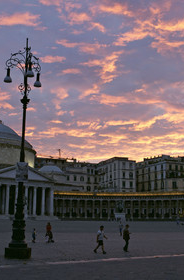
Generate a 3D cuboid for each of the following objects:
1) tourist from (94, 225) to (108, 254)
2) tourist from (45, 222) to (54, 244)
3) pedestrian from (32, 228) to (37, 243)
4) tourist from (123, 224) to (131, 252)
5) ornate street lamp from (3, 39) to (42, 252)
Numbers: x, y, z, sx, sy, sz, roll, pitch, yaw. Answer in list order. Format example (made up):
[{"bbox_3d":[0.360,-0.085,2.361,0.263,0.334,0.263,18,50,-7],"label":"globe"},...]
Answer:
[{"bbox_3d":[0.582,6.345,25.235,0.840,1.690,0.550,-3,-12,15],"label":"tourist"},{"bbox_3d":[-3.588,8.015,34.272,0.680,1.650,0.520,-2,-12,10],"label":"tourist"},{"bbox_3d":[-4.874,8.145,33.699,0.380,1.110,0.330,-2,-12,10],"label":"pedestrian"},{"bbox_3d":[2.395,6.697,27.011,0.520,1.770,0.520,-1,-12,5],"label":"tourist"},{"bbox_3d":[-4.035,0.103,22.714,2.150,12.750,2.150,0,-12,0],"label":"ornate street lamp"}]

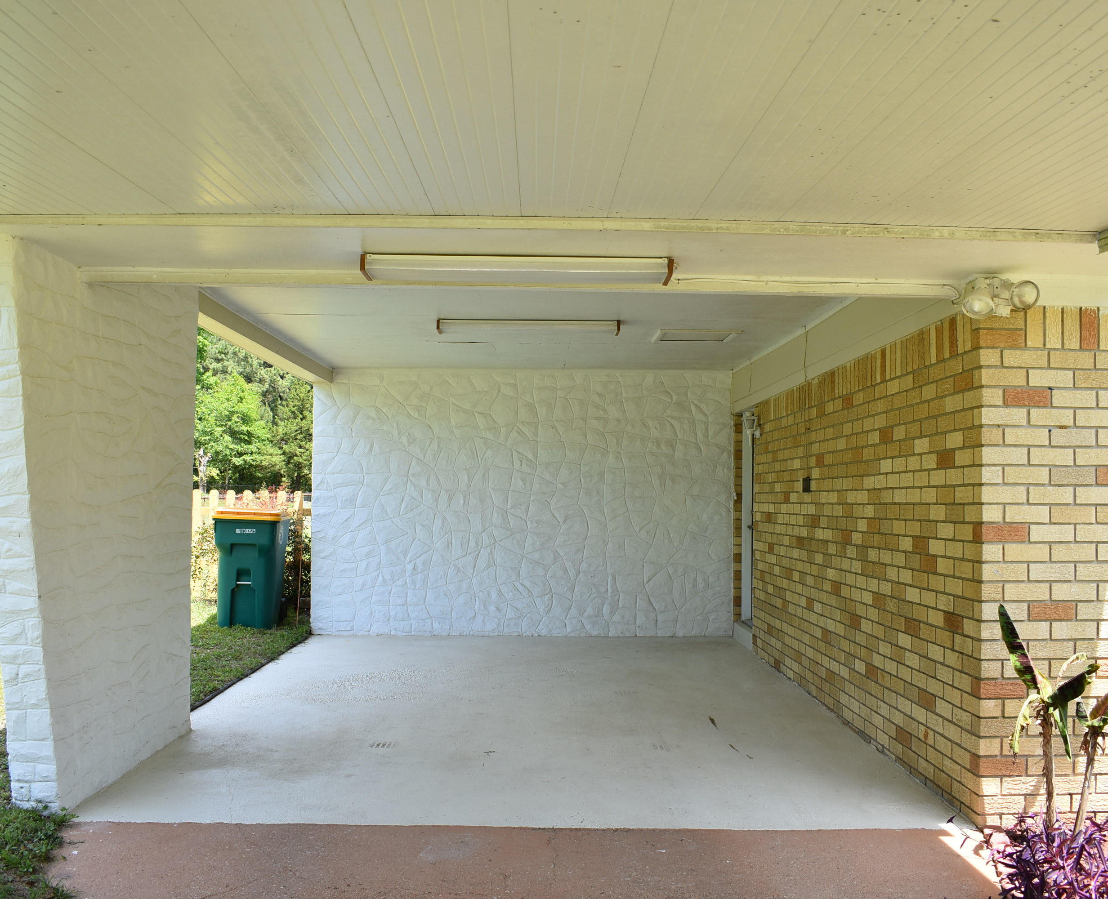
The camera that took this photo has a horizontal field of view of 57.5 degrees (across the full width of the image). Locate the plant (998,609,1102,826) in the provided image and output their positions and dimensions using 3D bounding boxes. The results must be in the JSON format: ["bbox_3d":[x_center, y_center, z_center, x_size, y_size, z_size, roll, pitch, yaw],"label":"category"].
[{"bbox_3d":[1.975,1.070,4.050,0.390,0.900,0.350,1,-3,-1],"label":"plant"}]

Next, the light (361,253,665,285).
[{"bbox_3d":[-0.150,-0.744,4.190,1.260,0.073,0.210,1,-3,-1],"label":"light"}]

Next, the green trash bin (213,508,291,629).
[{"bbox_3d":[-3.100,1.225,10.400,0.680,1.160,0.790,1,-3,-8],"label":"green trash bin"}]

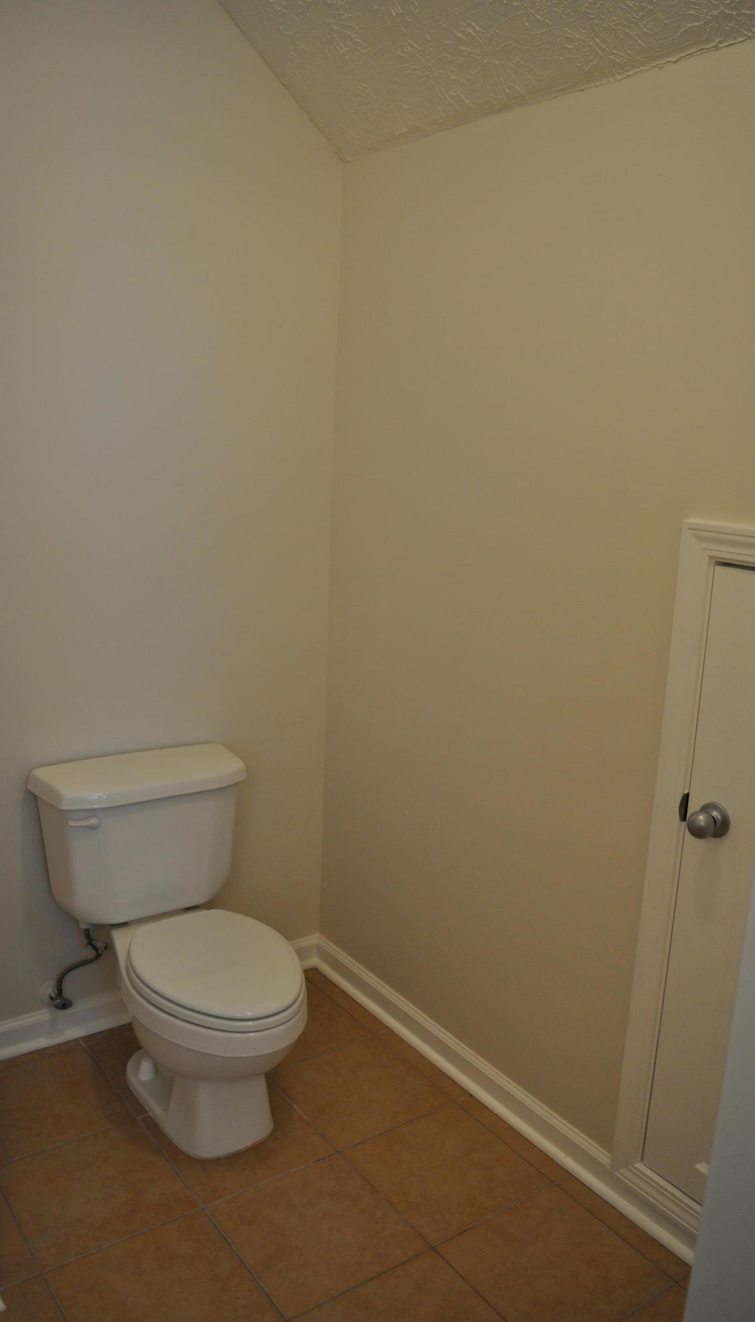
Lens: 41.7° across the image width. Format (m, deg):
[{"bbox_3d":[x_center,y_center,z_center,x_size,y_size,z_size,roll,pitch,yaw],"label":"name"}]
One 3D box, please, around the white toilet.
[{"bbox_3d":[-0.429,0.678,2.275,0.495,0.740,0.760,-6,15,-35],"label":"white toilet"}]

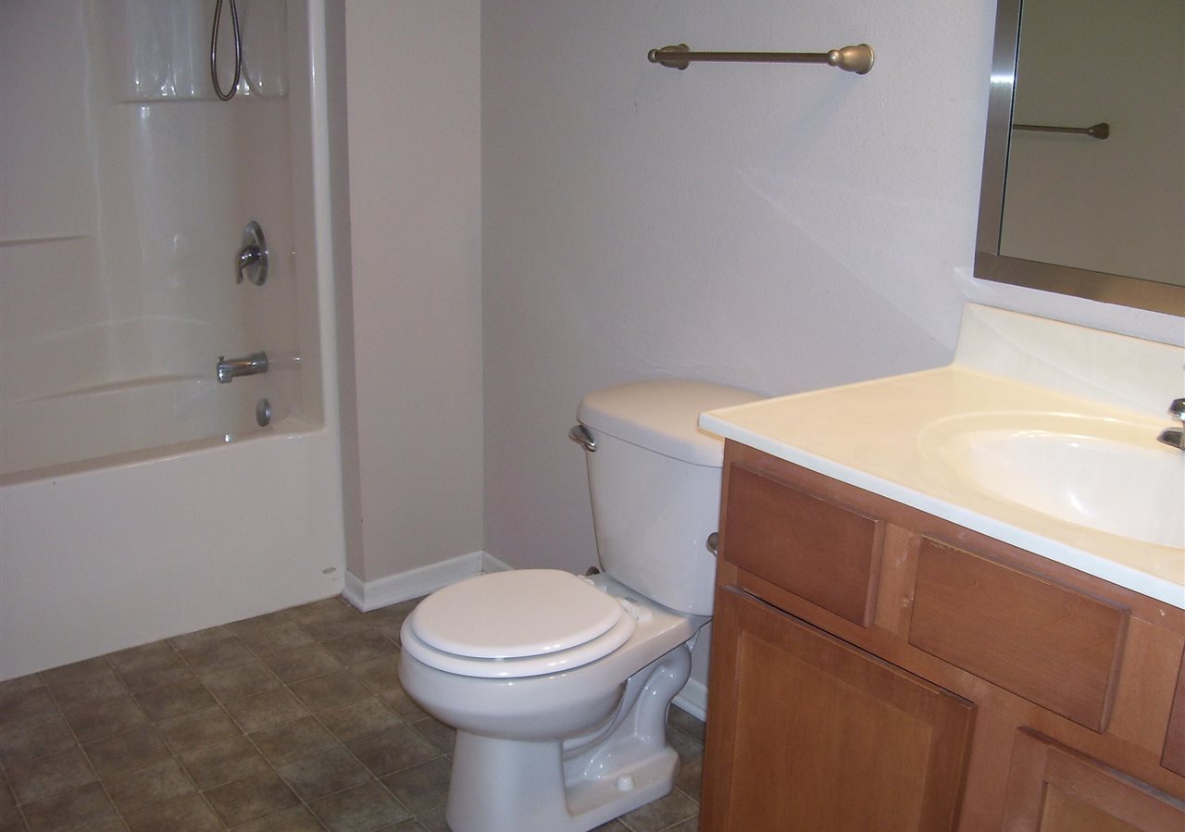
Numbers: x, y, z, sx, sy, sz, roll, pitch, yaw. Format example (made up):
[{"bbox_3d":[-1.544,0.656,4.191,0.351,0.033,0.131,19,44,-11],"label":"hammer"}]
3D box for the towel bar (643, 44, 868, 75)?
[{"bbox_3d":[0.278,-0.641,2.080,0.082,0.050,0.507,-10,20,-36],"label":"towel bar"}]

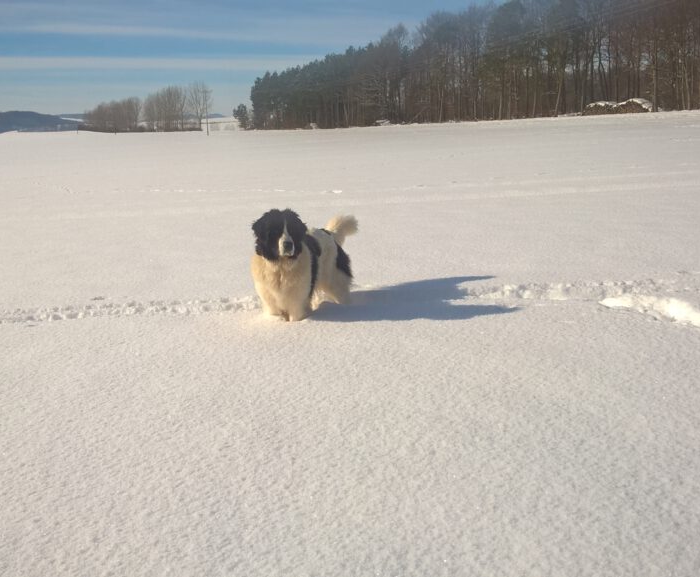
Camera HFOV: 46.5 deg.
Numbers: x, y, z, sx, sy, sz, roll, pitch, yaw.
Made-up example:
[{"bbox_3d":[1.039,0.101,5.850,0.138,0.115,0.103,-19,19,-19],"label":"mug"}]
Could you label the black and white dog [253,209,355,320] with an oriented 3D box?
[{"bbox_3d":[-0.330,-0.156,6.050,0.430,0.880,1.000,5,14,29],"label":"black and white dog"}]

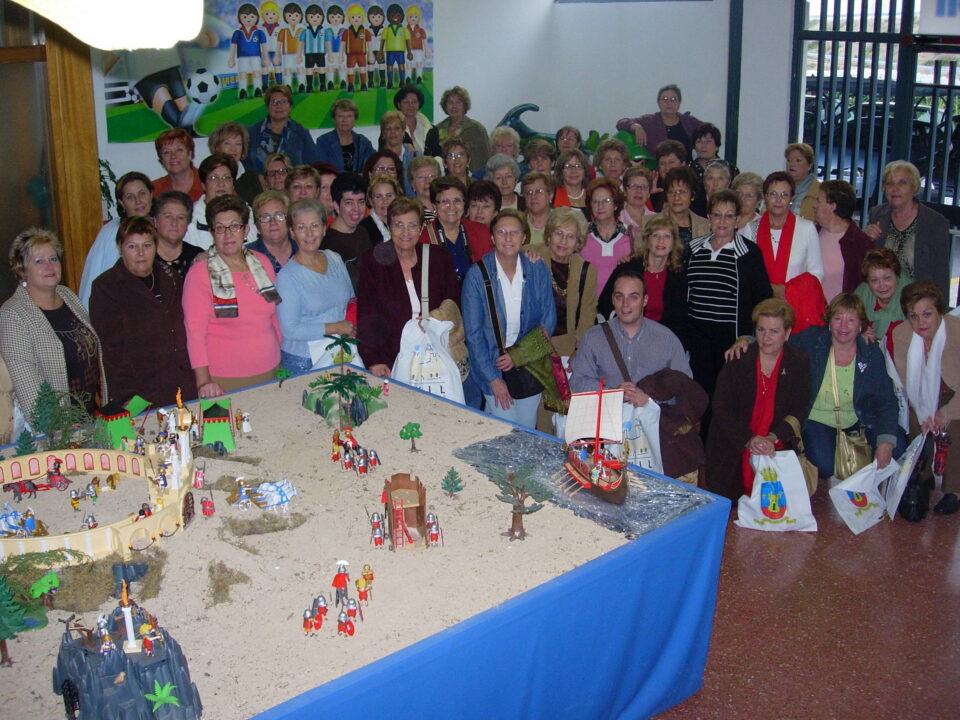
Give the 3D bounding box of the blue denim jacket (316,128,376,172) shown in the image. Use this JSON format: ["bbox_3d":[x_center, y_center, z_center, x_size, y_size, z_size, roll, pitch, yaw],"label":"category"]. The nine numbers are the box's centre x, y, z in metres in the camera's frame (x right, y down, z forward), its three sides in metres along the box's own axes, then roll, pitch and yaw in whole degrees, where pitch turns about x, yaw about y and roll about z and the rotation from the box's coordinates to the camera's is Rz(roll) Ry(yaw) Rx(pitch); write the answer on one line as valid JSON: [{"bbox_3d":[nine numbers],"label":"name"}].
[{"bbox_3d":[-0.923,-1.277,7.179,0.460,0.620,0.270,-2,16,-7],"label":"blue denim jacket"}]

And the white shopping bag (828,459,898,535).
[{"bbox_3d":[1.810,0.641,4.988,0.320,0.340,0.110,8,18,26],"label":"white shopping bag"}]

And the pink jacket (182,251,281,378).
[{"bbox_3d":[-1.113,-0.208,4.720,0.430,0.560,0.290,-7,18,-21],"label":"pink jacket"}]

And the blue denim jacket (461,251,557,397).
[{"bbox_3d":[0.130,-0.155,4.729,0.440,0.640,0.280,-1,16,0],"label":"blue denim jacket"}]

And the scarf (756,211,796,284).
[{"bbox_3d":[1.628,-0.607,5.788,0.220,0.420,0.200,4,17,14],"label":"scarf"}]

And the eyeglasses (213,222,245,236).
[{"bbox_3d":[-1.096,-0.569,4.593,0.138,0.045,0.140,-5,17,-14],"label":"eyeglasses"}]

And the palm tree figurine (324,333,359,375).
[{"bbox_3d":[-0.610,0.002,4.637,0.155,0.240,0.150,-3,17,-10],"label":"palm tree figurine"}]

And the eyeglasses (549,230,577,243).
[{"bbox_3d":[0.400,-0.582,4.989,0.135,0.045,0.140,12,17,-1],"label":"eyeglasses"}]

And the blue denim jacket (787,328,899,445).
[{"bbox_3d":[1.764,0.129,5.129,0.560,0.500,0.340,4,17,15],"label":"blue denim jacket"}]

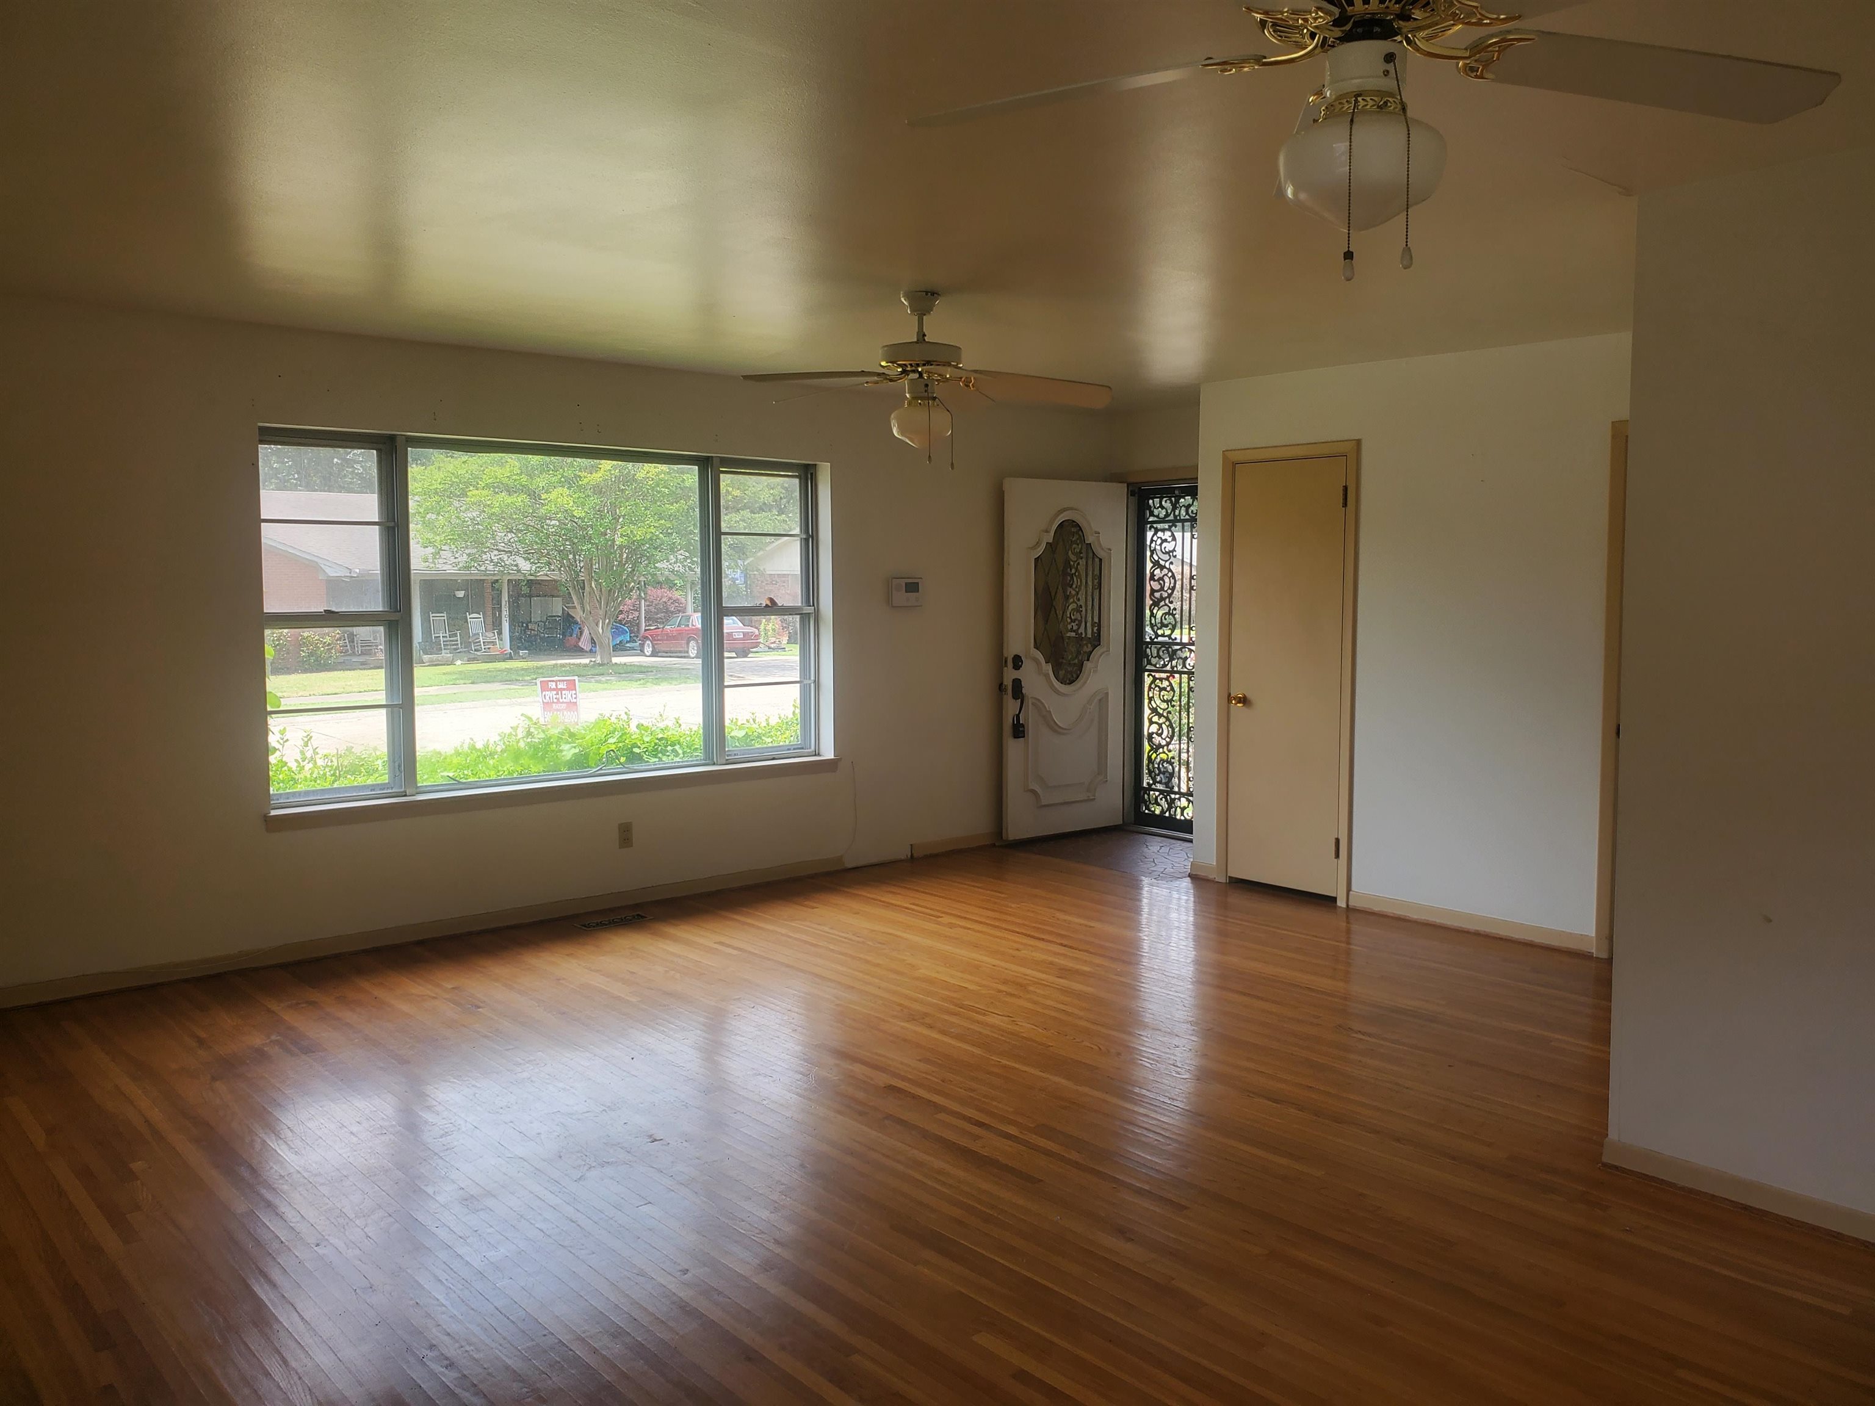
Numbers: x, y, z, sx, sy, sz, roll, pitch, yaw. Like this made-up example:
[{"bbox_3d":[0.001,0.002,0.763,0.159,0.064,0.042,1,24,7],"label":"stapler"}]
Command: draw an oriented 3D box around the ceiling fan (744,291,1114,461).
[{"bbox_3d":[-0.056,-1.114,4.816,1.290,0.550,1.290,-4,6,-41],"label":"ceiling fan"}]

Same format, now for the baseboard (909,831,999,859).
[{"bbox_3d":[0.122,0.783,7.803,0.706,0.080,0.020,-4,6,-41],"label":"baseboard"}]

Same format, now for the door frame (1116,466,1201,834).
[{"bbox_3d":[1.441,-0.273,8.039,0.130,2.120,1.060,-4,6,-41],"label":"door frame"}]

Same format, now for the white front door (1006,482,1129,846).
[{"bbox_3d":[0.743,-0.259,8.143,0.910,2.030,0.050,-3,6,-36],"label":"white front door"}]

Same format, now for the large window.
[{"bbox_3d":[-1.647,-0.397,6.353,2.700,1.470,0.100,-4,6,-41],"label":"large window"}]

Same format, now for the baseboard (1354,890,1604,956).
[{"bbox_3d":[2.238,0.923,5.976,0.020,0.080,1.110,-4,6,-41],"label":"baseboard"}]

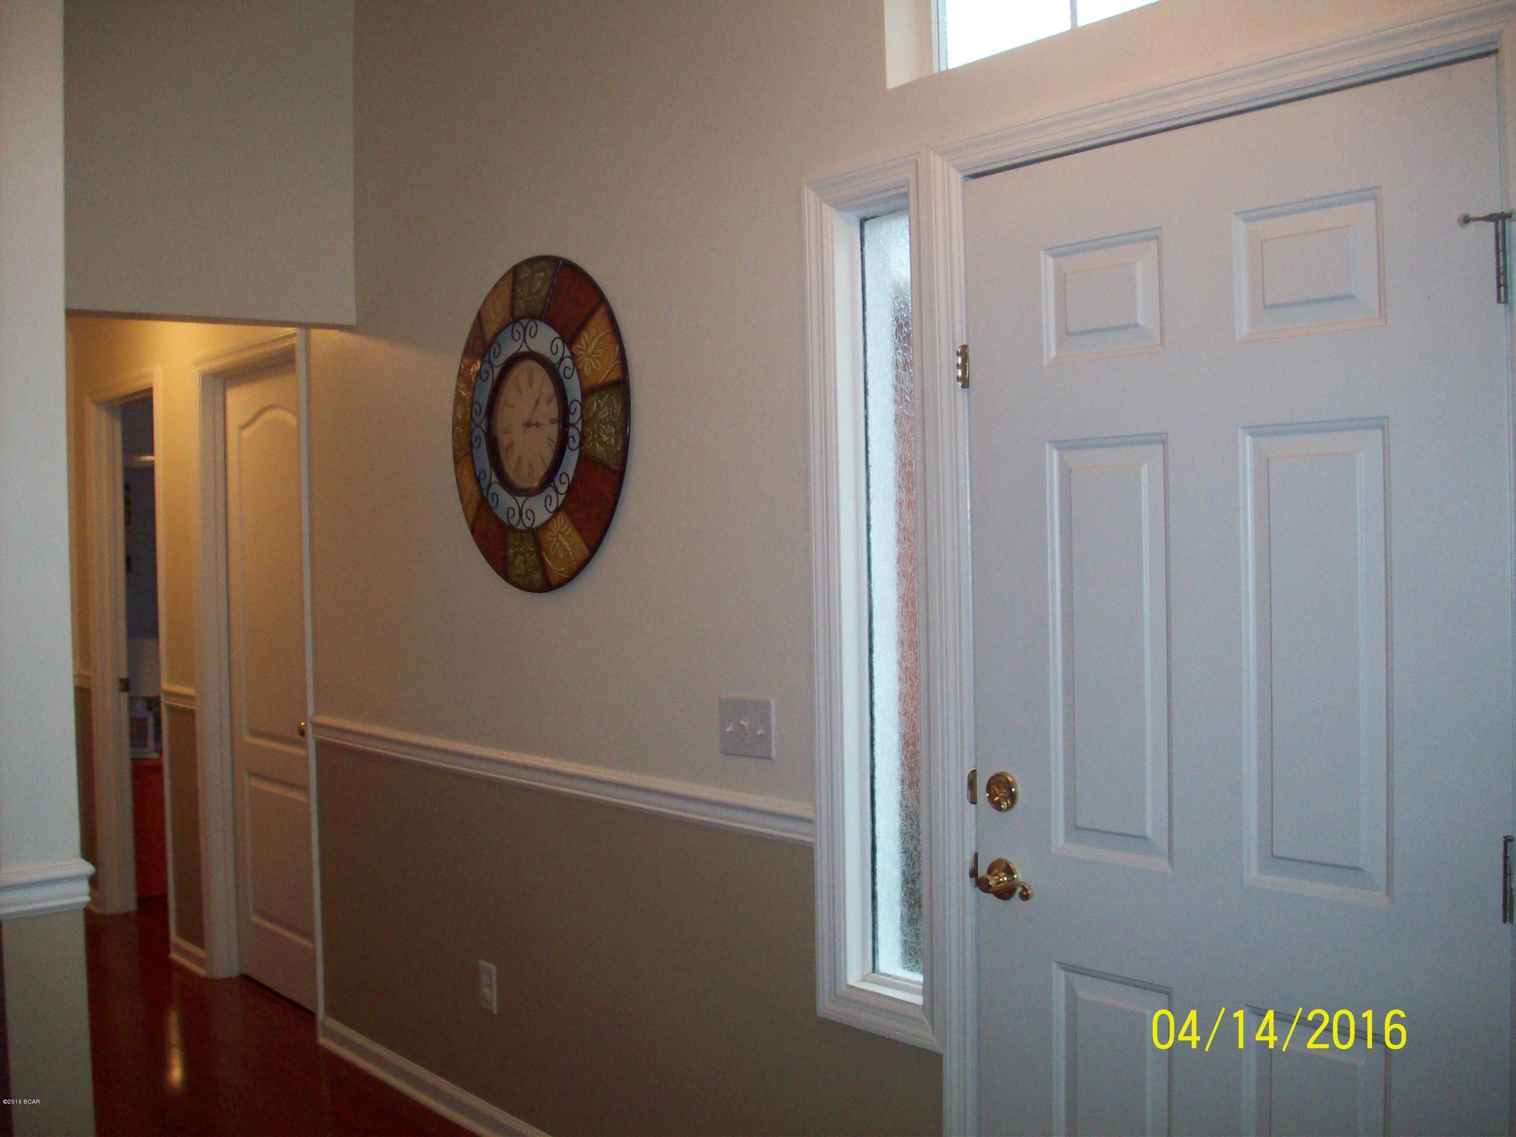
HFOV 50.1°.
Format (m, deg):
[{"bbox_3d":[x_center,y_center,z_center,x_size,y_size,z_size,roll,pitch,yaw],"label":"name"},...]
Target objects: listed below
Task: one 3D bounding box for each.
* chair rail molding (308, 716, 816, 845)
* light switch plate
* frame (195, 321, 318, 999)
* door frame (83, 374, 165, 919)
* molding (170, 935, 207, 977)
[{"bbox_3d":[-0.601,0.470,3.874,0.025,0.072,2.200,-2,2,-39],"label":"chair rail molding"},{"bbox_3d":[-0.027,0.310,3.159,0.012,0.115,0.165,-2,2,-39],"label":"light switch plate"},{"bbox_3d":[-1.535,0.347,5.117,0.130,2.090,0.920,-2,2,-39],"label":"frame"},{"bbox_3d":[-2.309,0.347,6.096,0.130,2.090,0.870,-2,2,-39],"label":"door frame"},{"bbox_3d":[-1.977,1.352,5.632,0.020,0.086,0.370,-2,2,-39],"label":"molding"}]

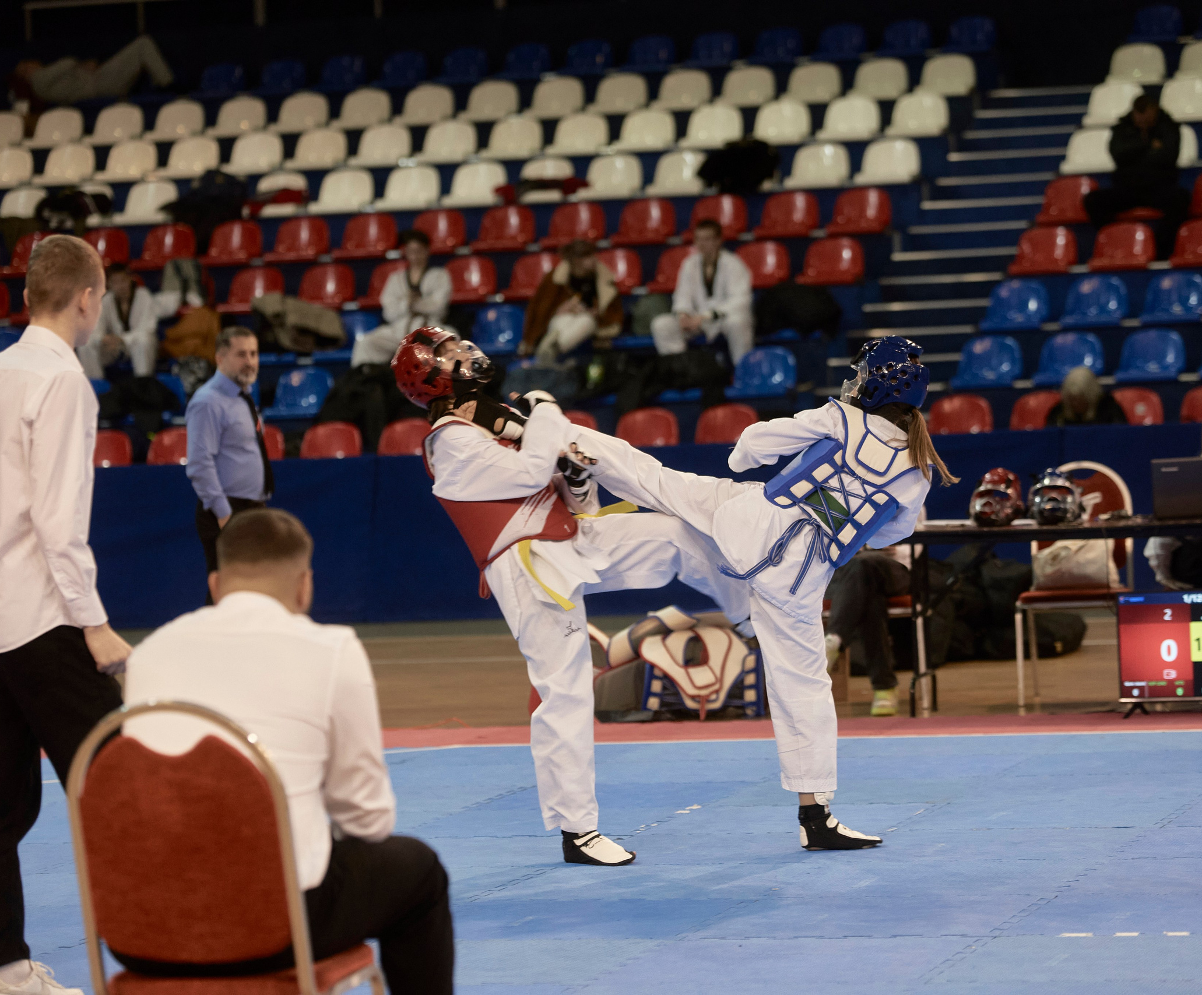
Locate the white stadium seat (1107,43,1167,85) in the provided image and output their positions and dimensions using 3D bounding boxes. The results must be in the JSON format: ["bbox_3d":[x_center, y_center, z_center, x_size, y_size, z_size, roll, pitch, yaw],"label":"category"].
[{"bbox_3d":[3.680,-2.988,34.310,0.400,0.300,0.360,-2,2,18],"label":"white stadium seat"}]

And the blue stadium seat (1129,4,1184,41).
[{"bbox_3d":[3.837,-3.268,34.504,0.365,0.295,0.350,-2,2,16],"label":"blue stadium seat"}]

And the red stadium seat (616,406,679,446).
[{"bbox_3d":[0.224,-0.344,27.378,0.390,0.290,0.380,-2,2,16],"label":"red stadium seat"}]

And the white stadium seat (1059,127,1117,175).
[{"bbox_3d":[3.368,-2.375,34.061,0.410,0.330,0.400,-2,2,16],"label":"white stadium seat"}]

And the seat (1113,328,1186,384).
[{"bbox_3d":[3.324,-0.856,30.049,0.410,0.330,0.400,-2,2,16],"label":"seat"}]

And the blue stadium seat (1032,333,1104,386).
[{"bbox_3d":[2.845,-0.843,30.187,0.410,0.330,0.400,-2,2,16],"label":"blue stadium seat"}]

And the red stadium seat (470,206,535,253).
[{"bbox_3d":[-0.636,-1.729,32.092,0.400,0.295,0.380,-2,2,18],"label":"red stadium seat"}]

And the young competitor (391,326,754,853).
[{"bbox_3d":[-0.084,0.293,14.800,0.990,1.590,0.530,-2,2,18],"label":"young competitor"}]

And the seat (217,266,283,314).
[{"bbox_3d":[-2.414,-1.426,34.223,0.390,0.320,0.372,-2,2,16],"label":"seat"}]

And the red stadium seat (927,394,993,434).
[{"bbox_3d":[1.986,-0.420,27.944,0.400,0.300,0.360,-2,2,18],"label":"red stadium seat"}]

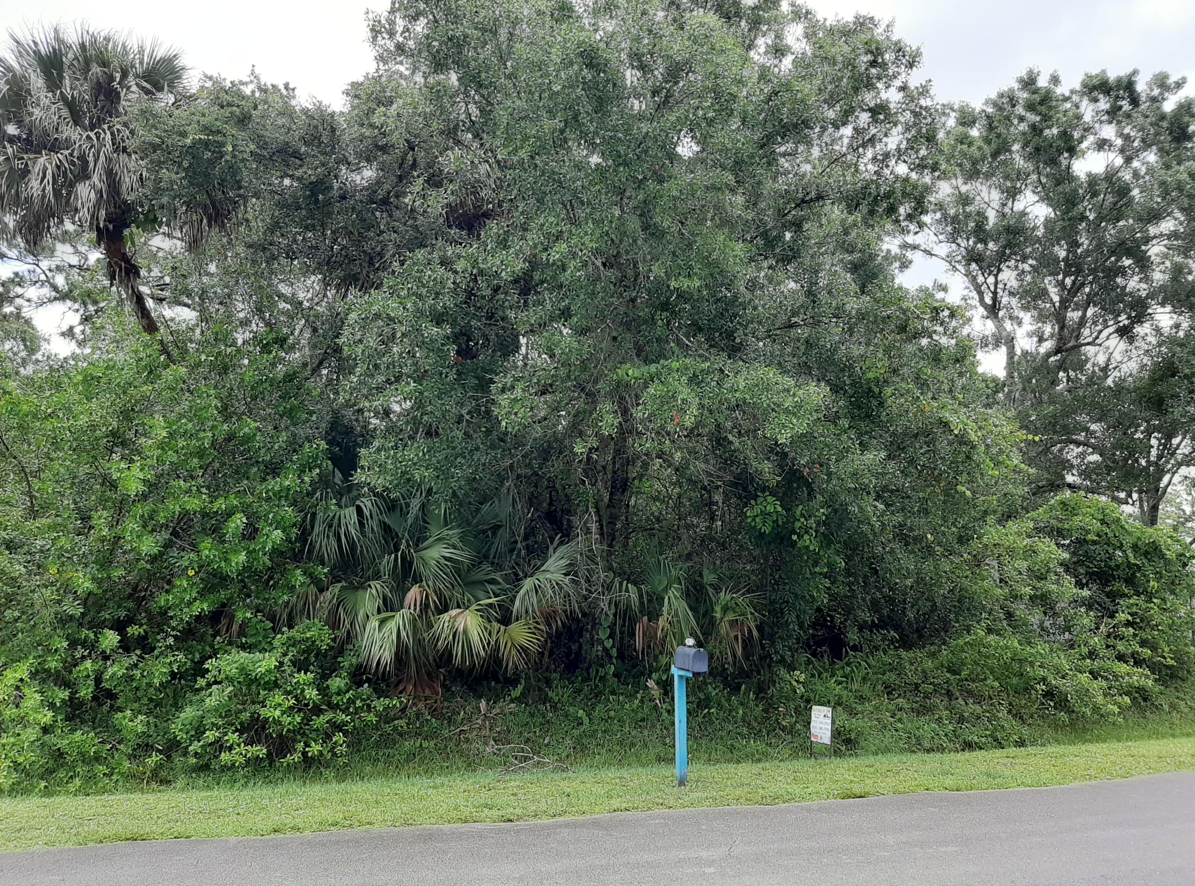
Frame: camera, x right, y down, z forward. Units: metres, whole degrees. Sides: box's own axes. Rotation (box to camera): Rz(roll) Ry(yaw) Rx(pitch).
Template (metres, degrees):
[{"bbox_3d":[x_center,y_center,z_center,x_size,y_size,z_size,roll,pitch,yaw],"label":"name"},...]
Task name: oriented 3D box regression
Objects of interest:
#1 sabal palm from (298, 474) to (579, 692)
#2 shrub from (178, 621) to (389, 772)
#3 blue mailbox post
[{"bbox_3d":[-2.171,2.181,12.100,3.400,3.100,3.100,4,-11,-15],"label":"sabal palm"},{"bbox_3d":[-3.486,2.717,10.050,2.150,1.520,1.700,4,-11,-15],"label":"shrub"},{"bbox_3d":[0.930,2.700,8.992,0.180,1.440,0.560,4,-11,-15],"label":"blue mailbox post"}]

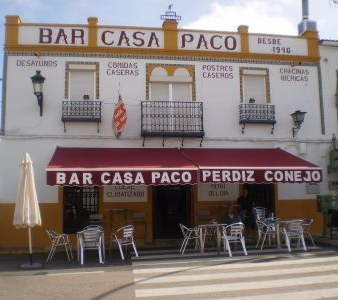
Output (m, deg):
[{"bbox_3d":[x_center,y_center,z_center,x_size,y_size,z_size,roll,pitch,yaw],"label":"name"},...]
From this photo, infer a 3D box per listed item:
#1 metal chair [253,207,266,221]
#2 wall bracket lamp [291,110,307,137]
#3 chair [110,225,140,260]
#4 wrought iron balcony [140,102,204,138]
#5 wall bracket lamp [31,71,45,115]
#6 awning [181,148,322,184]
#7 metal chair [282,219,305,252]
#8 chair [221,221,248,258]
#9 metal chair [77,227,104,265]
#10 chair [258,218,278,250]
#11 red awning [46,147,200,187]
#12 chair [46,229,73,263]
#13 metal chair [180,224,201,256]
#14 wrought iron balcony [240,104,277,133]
[{"bbox_3d":[2.571,1.944,11.500,0.540,0.770,0.560,4,-7,-37],"label":"metal chair"},{"bbox_3d":[3.914,-0.795,12.632,0.460,0.757,0.610,0,-6,-9],"label":"wall bracket lamp"},{"bbox_3d":[-1.070,2.206,10.000,0.540,0.770,0.560,5,-8,-42],"label":"chair"},{"bbox_3d":[0.095,-0.811,11.354,1.649,0.922,0.480,0,-6,-9],"label":"wrought iron balcony"},{"bbox_3d":[-3.534,-1.562,11.426,0.400,1.172,0.700,0,-6,-9],"label":"wall bracket lamp"},{"bbox_3d":[2.112,0.386,11.248,3.100,1.121,2.500,0,-6,-9],"label":"awning"},{"bbox_3d":[3.117,2.137,10.478,0.550,0.755,0.560,1,-6,-17],"label":"metal chair"},{"bbox_3d":[1.560,2.133,9.950,0.540,0.770,0.560,2,-6,-25],"label":"chair"},{"bbox_3d":[-1.753,2.144,9.360,0.550,0.755,0.560,0,-6,-14],"label":"metal chair"},{"bbox_3d":[2.539,2.171,10.721,0.560,0.755,0.550,-1,-6,-3],"label":"chair"},{"bbox_3d":[-1.149,0.362,10.151,3.265,1.033,2.208,0,-6,-9],"label":"red awning"},{"bbox_3d":[-2.634,2.300,10.050,0.560,0.770,0.540,0,-6,-9],"label":"chair"},{"bbox_3d":[0.540,2.208,10.413,0.560,0.755,0.550,0,-6,-7],"label":"metal chair"},{"bbox_3d":[2.513,-0.868,11.835,0.933,0.808,0.300,0,-6,-9],"label":"wrought iron balcony"}]

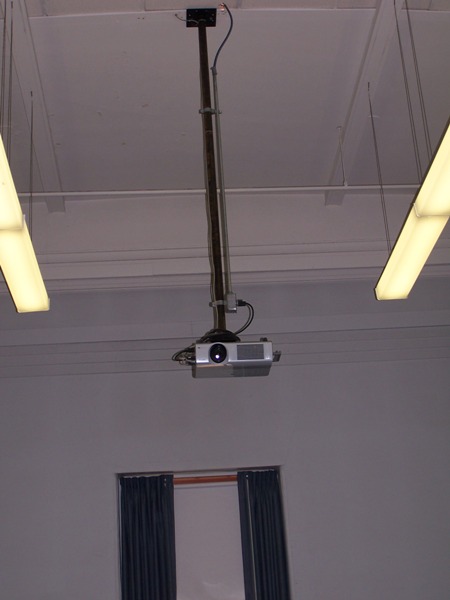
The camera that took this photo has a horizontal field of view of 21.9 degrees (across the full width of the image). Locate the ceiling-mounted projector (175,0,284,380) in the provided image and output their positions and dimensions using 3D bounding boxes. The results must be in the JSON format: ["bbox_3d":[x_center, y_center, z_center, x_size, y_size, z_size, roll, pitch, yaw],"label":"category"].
[{"bbox_3d":[-0.047,-0.532,5.467,0.450,1.830,0.290,-1,-21,-6],"label":"ceiling-mounted projector"}]

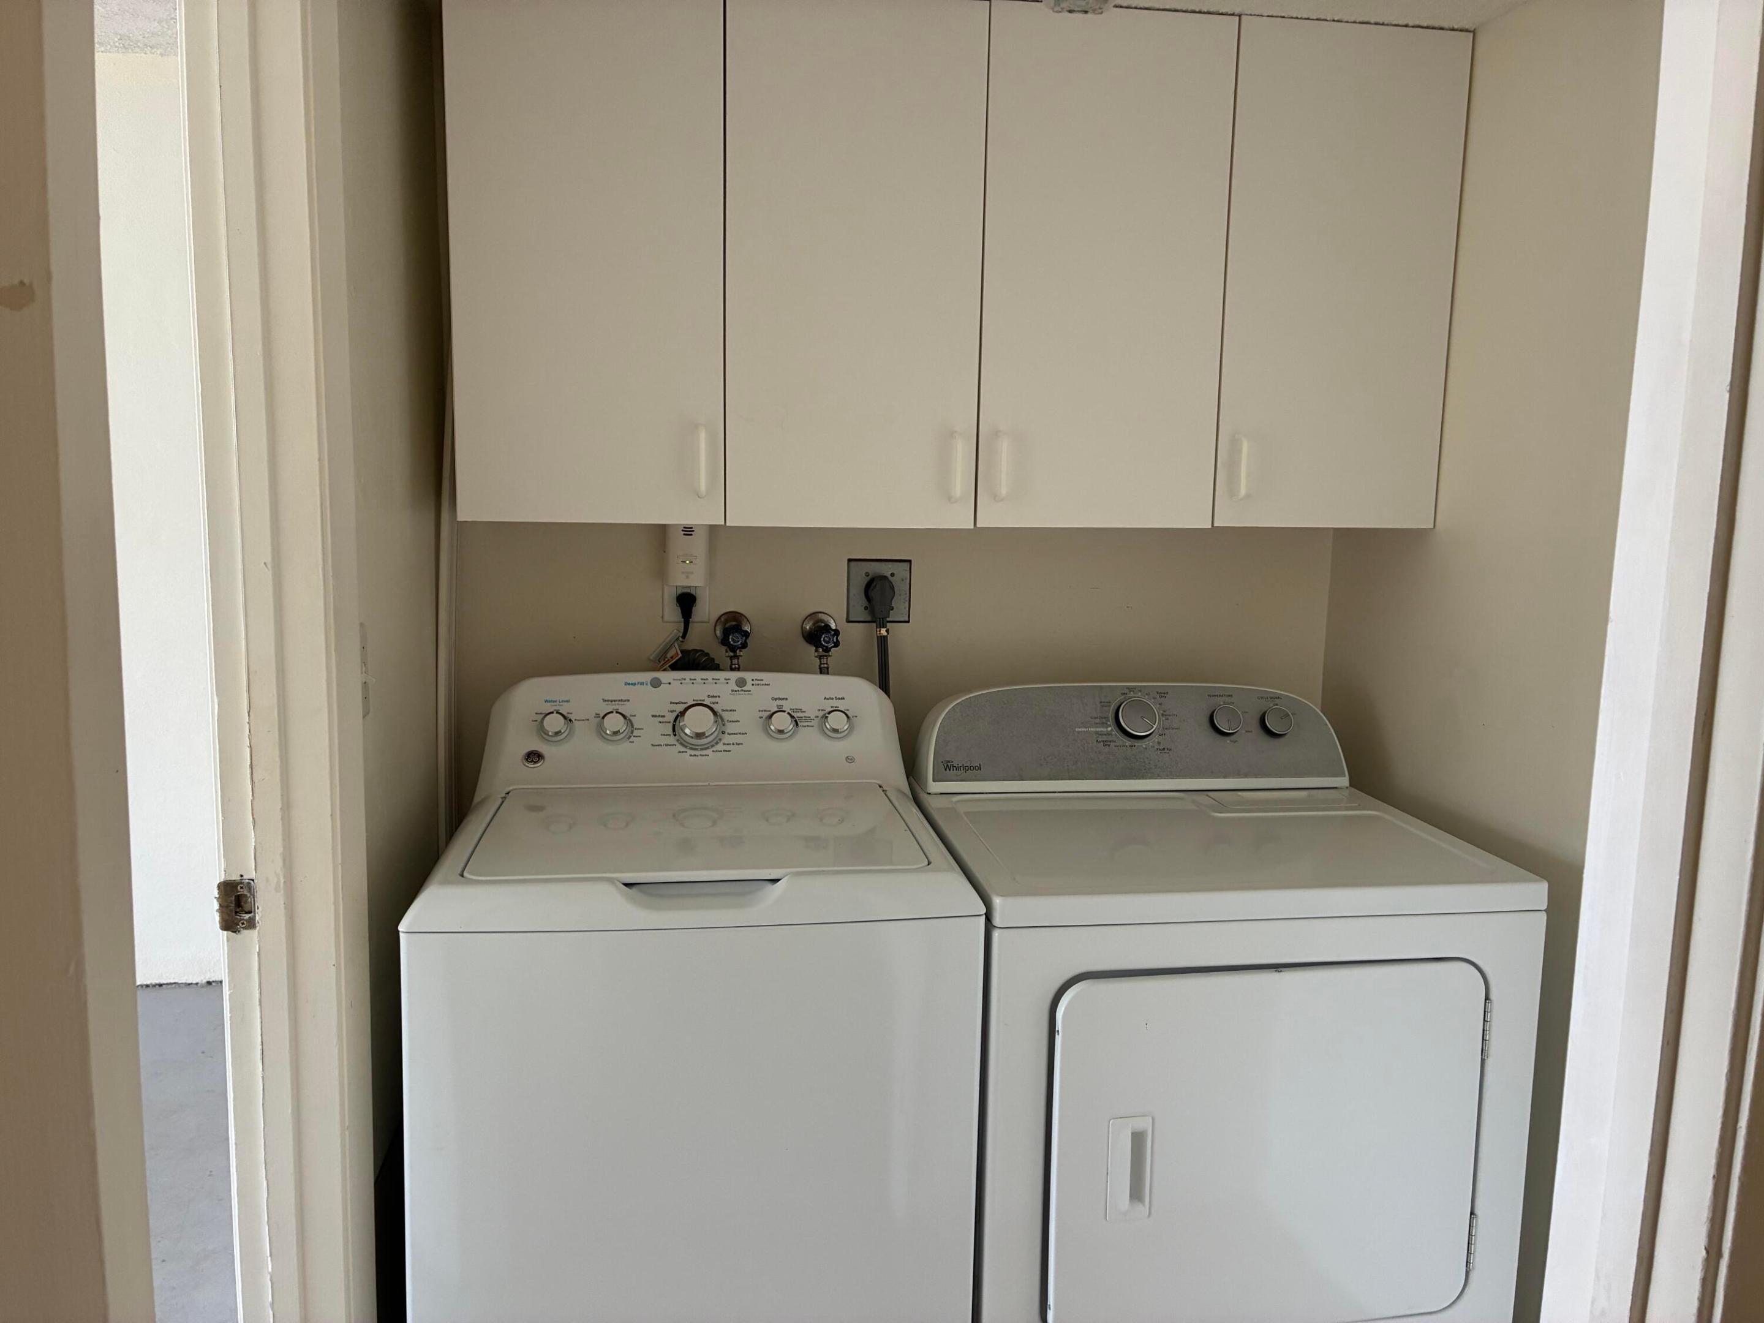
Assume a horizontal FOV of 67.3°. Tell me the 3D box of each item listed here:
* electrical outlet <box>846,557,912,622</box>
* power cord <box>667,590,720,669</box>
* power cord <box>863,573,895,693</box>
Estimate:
[{"bbox_3d":[-0.005,-0.124,2.345,0.117,0.115,0.015,-1,9,-9],"label":"electrical outlet"},{"bbox_3d":[-0.322,-0.054,2.271,0.089,0.136,0.075,-1,9,-9],"label":"power cord"},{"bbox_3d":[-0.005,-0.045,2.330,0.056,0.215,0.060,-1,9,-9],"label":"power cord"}]

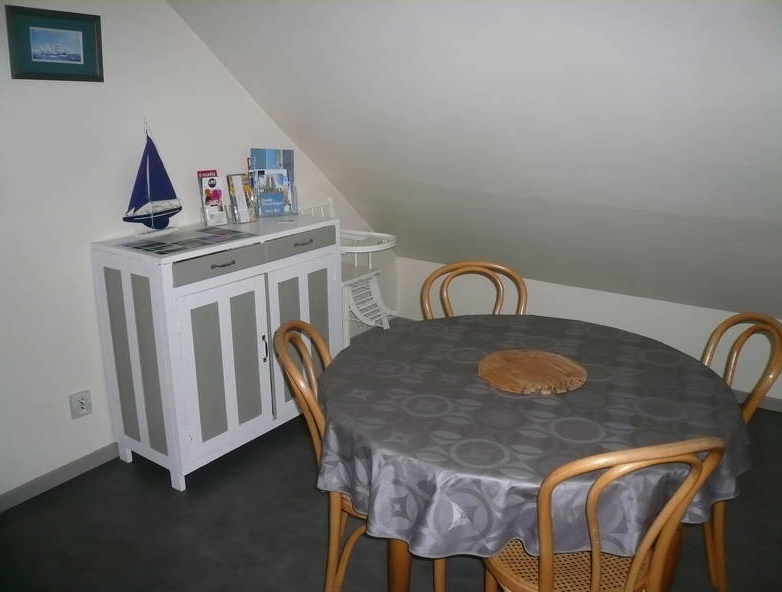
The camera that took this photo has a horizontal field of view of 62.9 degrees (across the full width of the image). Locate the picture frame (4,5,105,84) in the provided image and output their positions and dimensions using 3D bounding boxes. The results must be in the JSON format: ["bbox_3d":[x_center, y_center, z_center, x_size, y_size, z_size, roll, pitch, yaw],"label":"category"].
[{"bbox_3d":[-1.136,-0.848,2.171,0.022,0.223,0.324,18,24,30],"label":"picture frame"}]

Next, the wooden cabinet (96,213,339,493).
[{"bbox_3d":[-0.680,0.166,2.800,0.401,0.912,0.970,12,20,33],"label":"wooden cabinet"}]

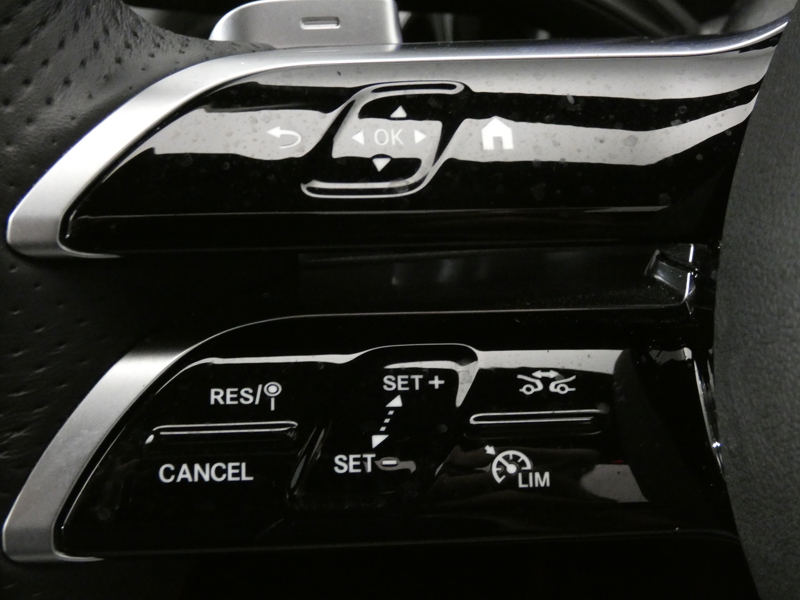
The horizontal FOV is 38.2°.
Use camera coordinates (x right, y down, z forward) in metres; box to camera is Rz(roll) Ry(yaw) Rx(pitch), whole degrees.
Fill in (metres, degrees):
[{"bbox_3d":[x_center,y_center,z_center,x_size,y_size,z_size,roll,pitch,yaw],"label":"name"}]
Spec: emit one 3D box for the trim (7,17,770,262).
[{"bbox_3d":[-0.001,-0.018,0.132,0.087,0.026,0.014,-1,2,-2],"label":"trim"}]

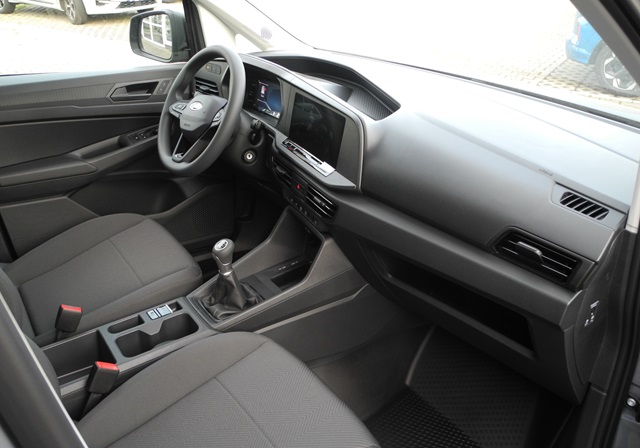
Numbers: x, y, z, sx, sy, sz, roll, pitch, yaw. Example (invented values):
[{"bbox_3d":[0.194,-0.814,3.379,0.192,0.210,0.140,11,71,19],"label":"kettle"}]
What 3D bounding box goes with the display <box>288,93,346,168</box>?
[{"bbox_3d":[-0.001,-0.222,1.236,0.020,0.120,0.218,-4,29,-34],"label":"display"}]

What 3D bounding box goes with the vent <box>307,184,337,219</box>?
[{"bbox_3d":[0.018,-0.051,1.249,0.035,0.046,0.117,4,24,-36],"label":"vent"}]

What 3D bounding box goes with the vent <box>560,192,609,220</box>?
[{"bbox_3d":[0.446,-0.025,0.865,0.084,0.028,0.020,35,2,42],"label":"vent"}]

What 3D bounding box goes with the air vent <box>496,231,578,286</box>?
[{"bbox_3d":[0.374,0.064,0.879,0.135,0.058,0.035,31,2,38],"label":"air vent"}]

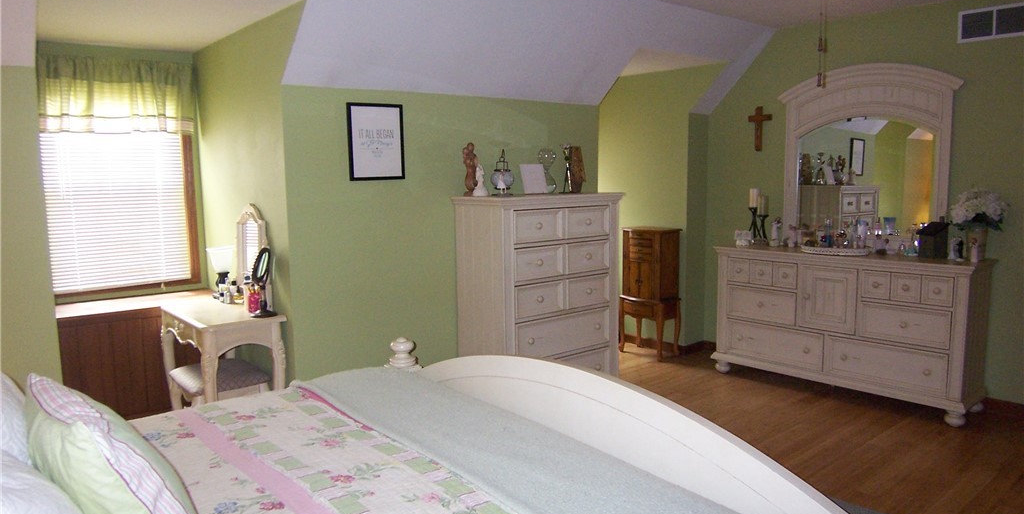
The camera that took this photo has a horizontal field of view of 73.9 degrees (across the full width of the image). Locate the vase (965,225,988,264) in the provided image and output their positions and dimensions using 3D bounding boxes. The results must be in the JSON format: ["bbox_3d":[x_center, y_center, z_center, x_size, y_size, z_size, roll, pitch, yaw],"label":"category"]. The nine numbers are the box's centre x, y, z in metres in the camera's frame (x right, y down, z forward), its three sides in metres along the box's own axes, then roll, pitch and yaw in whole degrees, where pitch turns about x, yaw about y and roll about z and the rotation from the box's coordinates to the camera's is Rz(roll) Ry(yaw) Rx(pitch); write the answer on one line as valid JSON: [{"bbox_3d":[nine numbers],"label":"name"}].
[{"bbox_3d":[2.743,-0.078,4.000,0.105,0.210,0.105,-6,8,-40],"label":"vase"}]

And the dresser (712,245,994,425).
[{"bbox_3d":[2.201,0.439,4.556,0.475,0.930,1.675,-7,8,-39],"label":"dresser"}]

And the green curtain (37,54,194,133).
[{"bbox_3d":[-2.298,-0.935,3.974,0.841,0.423,0.100,-6,8,-40],"label":"green curtain"}]

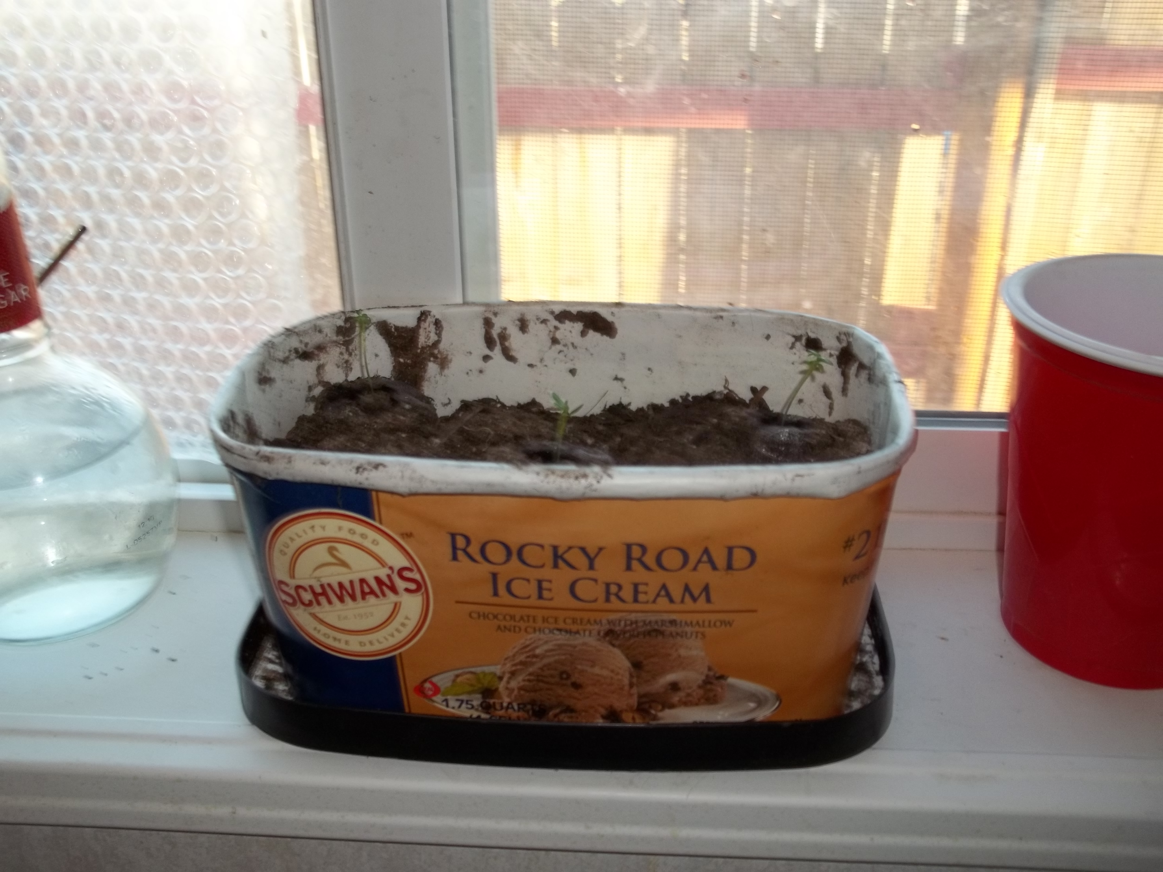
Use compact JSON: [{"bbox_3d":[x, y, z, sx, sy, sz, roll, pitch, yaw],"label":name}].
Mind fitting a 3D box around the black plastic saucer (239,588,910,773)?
[{"bbox_3d":[-0.004,0.058,0.356,0.194,0.015,0.127,1,24,4],"label":"black plastic saucer"}]

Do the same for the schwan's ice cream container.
[{"bbox_3d":[-0.004,0.023,0.334,0.187,0.091,0.134,1,24,5],"label":"schwan's ice cream container"}]

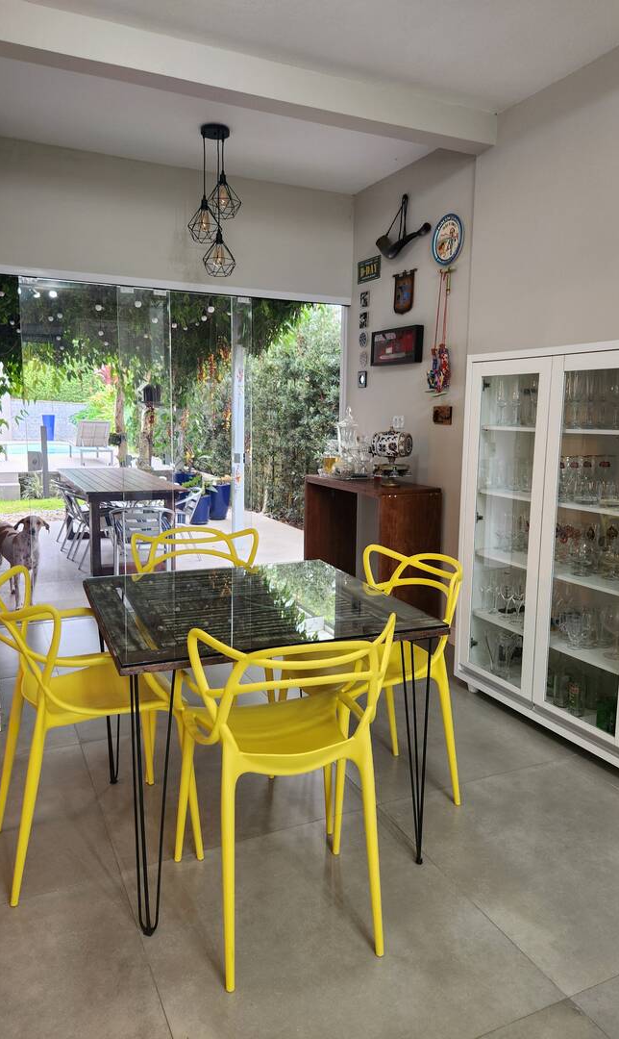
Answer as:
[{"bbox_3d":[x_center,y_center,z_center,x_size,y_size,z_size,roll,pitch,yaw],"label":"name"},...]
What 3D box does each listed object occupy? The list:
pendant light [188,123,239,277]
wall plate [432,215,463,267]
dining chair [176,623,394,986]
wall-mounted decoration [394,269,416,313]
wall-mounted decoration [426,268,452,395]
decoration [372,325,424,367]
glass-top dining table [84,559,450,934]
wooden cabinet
[{"bbox_3d":[-0.535,-1.789,3.909,0.300,0.785,0.280,-3,10,-25],"label":"pendant light"},{"bbox_3d":[0.809,-1.613,3.995,0.025,0.280,0.280,-3,10,-25],"label":"wall plate"},{"bbox_3d":[-0.075,0.656,1.880,0.542,0.860,0.580,-2,9,-18],"label":"dining chair"},{"bbox_3d":[0.612,-1.456,4.430,0.030,0.265,0.260,-3,10,-25],"label":"wall-mounted decoration"},{"bbox_3d":[0.766,-1.093,4.059,0.100,0.730,0.170,-3,10,-25],"label":"wall-mounted decoration"},{"bbox_3d":[0.571,-1.124,4.512,0.068,0.220,0.520,-3,10,-25],"label":"decoration"},{"bbox_3d":[-0.205,0.639,2.293,0.924,0.762,0.931,-3,9,-23],"label":"glass-top dining table"},{"bbox_3d":[0.380,0.211,4.617,0.437,0.921,1.003,-3,10,-25],"label":"wooden cabinet"}]

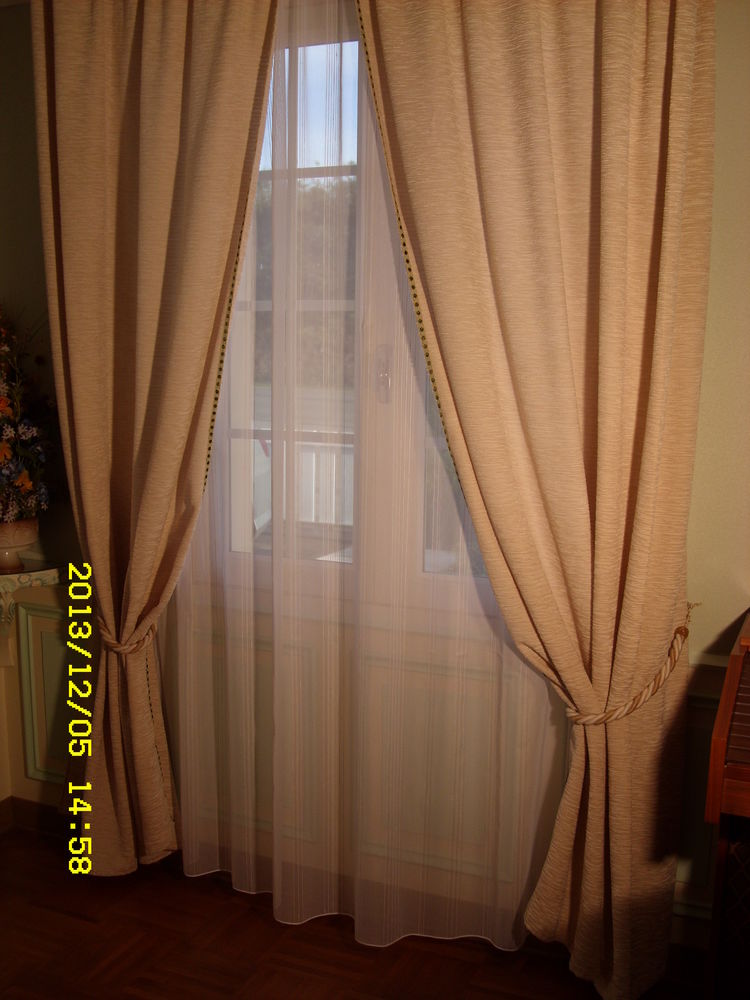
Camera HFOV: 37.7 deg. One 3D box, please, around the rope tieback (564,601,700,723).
[{"bbox_3d":[0.560,0.363,2.423,0.270,0.270,0.140,5,10,24],"label":"rope tieback"}]

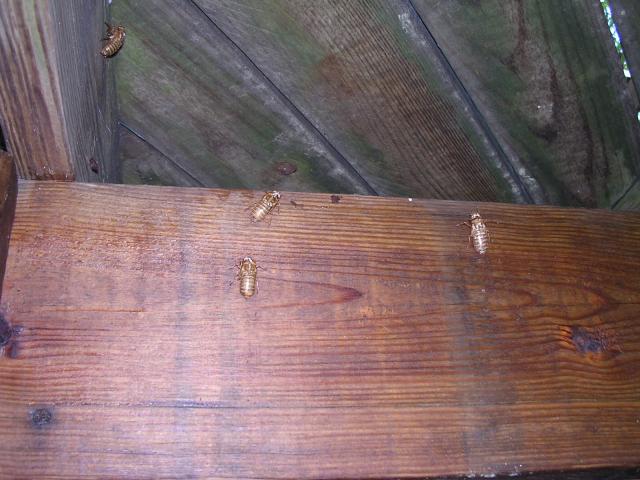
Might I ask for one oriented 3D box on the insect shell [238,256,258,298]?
[{"bbox_3d":[-0.044,0.023,0.428,0.012,0.027,0.011,4,-25,-11],"label":"insect shell"}]

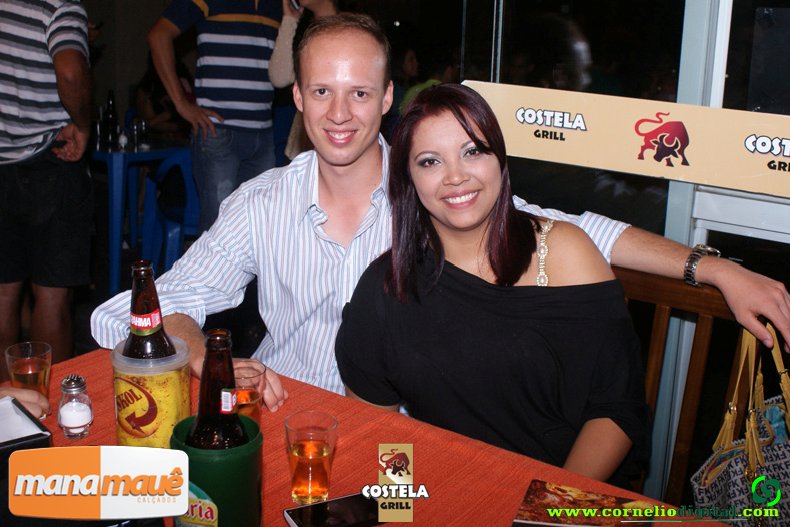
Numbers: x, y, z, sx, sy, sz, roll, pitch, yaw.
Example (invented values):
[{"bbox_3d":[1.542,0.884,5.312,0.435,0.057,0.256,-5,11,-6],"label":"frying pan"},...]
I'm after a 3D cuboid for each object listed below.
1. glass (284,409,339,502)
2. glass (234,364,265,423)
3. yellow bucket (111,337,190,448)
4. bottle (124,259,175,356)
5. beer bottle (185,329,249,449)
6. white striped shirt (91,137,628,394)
[{"bbox_3d":[-0.114,0.263,1.234,0.069,0.108,0.069,2,15,0],"label":"glass"},{"bbox_3d":[-0.232,0.212,1.413,0.069,0.108,0.069,2,15,0],"label":"glass"},{"bbox_3d":[-0.334,0.207,1.273,0.108,0.178,0.108,1,15,0],"label":"yellow bucket"},{"bbox_3d":[-0.335,0.141,1.252,0.075,0.289,0.075,2,15,0],"label":"bottle"},{"bbox_3d":[-0.207,0.215,1.077,0.074,0.285,0.074,5,15,4],"label":"beer bottle"},{"bbox_3d":[-0.052,0.093,1.656,0.890,0.650,0.400,4,15,8],"label":"white striped shirt"}]

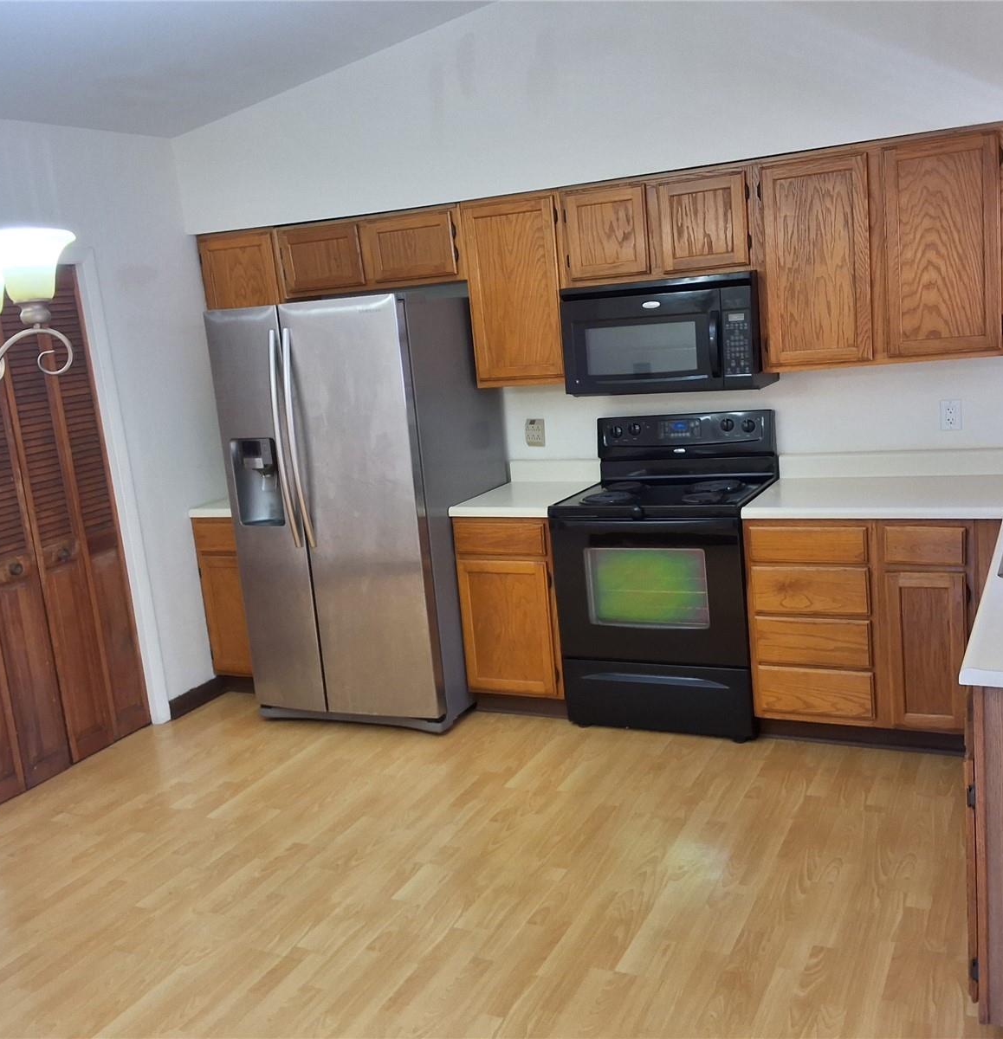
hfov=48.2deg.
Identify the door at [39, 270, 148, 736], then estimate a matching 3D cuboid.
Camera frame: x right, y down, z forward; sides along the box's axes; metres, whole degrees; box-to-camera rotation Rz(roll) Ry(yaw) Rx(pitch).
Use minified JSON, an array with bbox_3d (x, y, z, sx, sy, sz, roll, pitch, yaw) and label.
[{"bbox_3d":[-1.753,-0.042,4.811,0.032,2.018,0.221,0,13,27],"label":"door"}]

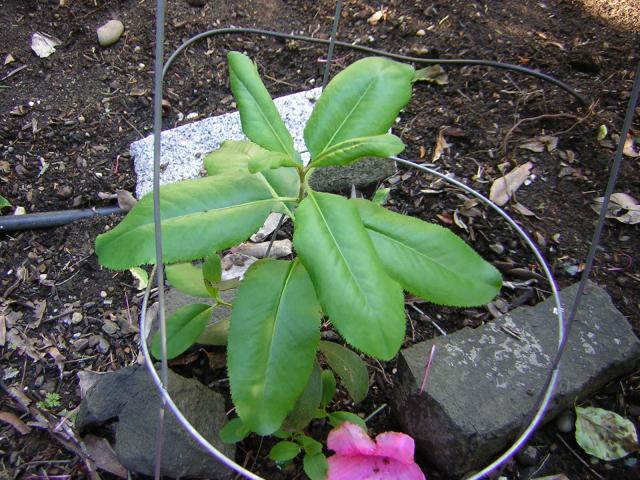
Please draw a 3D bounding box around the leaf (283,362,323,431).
[{"bbox_3d":[-0.015,0.110,0.494,0.039,0.013,0.074,14,61,10],"label":"leaf"}]

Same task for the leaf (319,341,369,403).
[{"bbox_3d":[0.015,0.099,0.528,0.030,0.012,0.063,-33,76,-24],"label":"leaf"}]

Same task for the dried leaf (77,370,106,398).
[{"bbox_3d":[-0.188,0.119,0.549,0.029,0.012,0.029,30,54,23],"label":"dried leaf"}]

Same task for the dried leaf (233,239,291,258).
[{"bbox_3d":[-0.057,0.008,0.650,0.060,0.018,0.023,-6,49,-7],"label":"dried leaf"}]

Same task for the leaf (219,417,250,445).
[{"bbox_3d":[-0.061,0.148,0.513,0.033,0.008,0.021,-19,52,-5],"label":"leaf"}]

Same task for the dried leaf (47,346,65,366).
[{"bbox_3d":[-0.257,0.113,0.646,0.017,0.010,0.021,-30,55,-26],"label":"dried leaf"}]

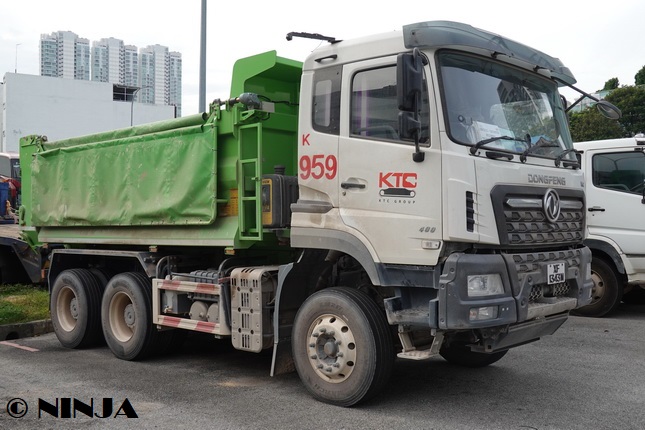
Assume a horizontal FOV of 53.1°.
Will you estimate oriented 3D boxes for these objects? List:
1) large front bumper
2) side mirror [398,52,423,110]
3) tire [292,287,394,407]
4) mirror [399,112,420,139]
[{"bbox_3d":[1.859,0.599,5.730,0.470,0.585,2.460,-1,-2,41],"label":"large front bumper"},{"bbox_3d":[0.667,-1.013,4.929,0.200,0.440,0.110,1,-2,-39],"label":"side mirror"},{"bbox_3d":[0.169,1.186,5.794,1.050,1.050,0.290,-2,-2,44],"label":"tire"},{"bbox_3d":[0.666,-0.681,4.921,0.190,0.215,0.110,1,-2,-39],"label":"mirror"}]

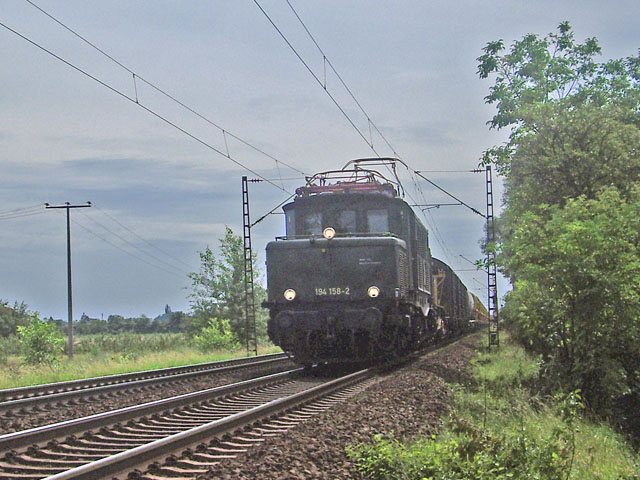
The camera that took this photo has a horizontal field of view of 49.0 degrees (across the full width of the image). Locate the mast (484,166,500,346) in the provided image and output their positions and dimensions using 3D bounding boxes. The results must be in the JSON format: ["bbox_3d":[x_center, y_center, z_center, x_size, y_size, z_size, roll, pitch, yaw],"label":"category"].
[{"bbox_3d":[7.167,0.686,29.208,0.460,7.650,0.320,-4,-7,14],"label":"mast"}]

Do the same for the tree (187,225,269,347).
[{"bbox_3d":[-7.596,3.786,58.007,6.400,9.910,5.800,-2,-7,0],"label":"tree"}]

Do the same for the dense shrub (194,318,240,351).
[{"bbox_3d":[-7.149,6.622,49.000,3.000,2.280,2.700,-2,-7,0],"label":"dense shrub"}]

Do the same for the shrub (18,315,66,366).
[{"bbox_3d":[-12.929,4.666,32.501,2.100,2.430,2.000,-2,-7,0],"label":"shrub"}]

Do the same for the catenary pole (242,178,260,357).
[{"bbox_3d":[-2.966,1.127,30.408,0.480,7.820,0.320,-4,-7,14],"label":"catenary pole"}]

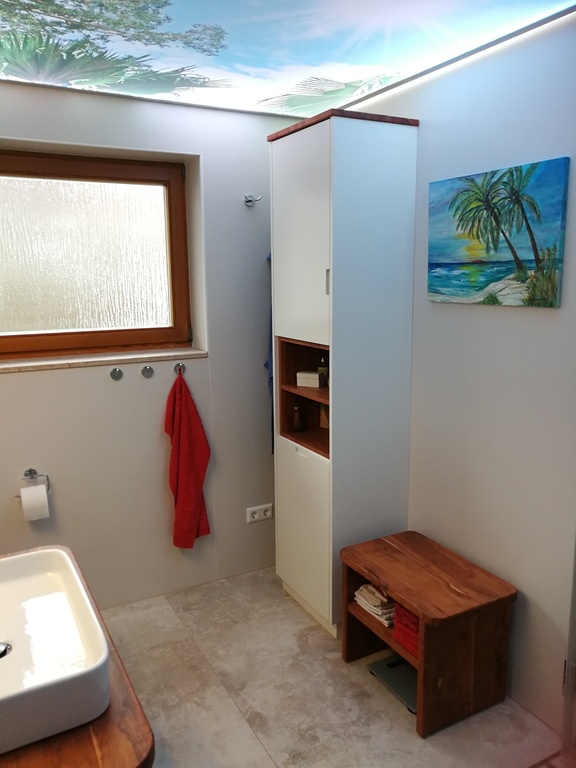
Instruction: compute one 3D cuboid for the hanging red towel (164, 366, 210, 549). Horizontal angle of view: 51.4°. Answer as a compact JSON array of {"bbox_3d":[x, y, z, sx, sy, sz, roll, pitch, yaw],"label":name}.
[{"bbox_3d":[-0.475,0.369,2.883,0.221,0.882,0.085,-6,12,-28],"label":"hanging red towel"}]

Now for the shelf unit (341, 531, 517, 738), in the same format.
[{"bbox_3d":[0.515,0.916,2.268,0.381,0.470,0.574,-6,12,-28],"label":"shelf unit"}]

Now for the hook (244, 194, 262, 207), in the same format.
[{"bbox_3d":[-0.171,-0.873,2.854,0.084,0.057,0.050,-6,12,-28],"label":"hook"}]

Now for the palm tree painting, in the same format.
[{"bbox_3d":[0.701,-0.504,2.090,0.020,0.450,0.598,-6,12,-28],"label":"palm tree painting"}]

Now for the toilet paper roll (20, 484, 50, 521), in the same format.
[{"bbox_3d":[-1.077,0.505,2.555,0.100,0.133,0.110,-6,12,-28],"label":"toilet paper roll"}]

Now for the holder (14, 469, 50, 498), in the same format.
[{"bbox_3d":[-1.099,0.425,2.564,0.141,0.106,0.065,-6,12,-28],"label":"holder"}]

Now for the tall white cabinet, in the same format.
[{"bbox_3d":[0.229,-0.001,2.673,0.407,2.140,0.519,-6,12,-28],"label":"tall white cabinet"}]

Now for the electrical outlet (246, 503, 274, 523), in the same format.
[{"bbox_3d":[-0.143,0.685,3.160,0.152,0.081,0.012,-6,12,-28],"label":"electrical outlet"}]

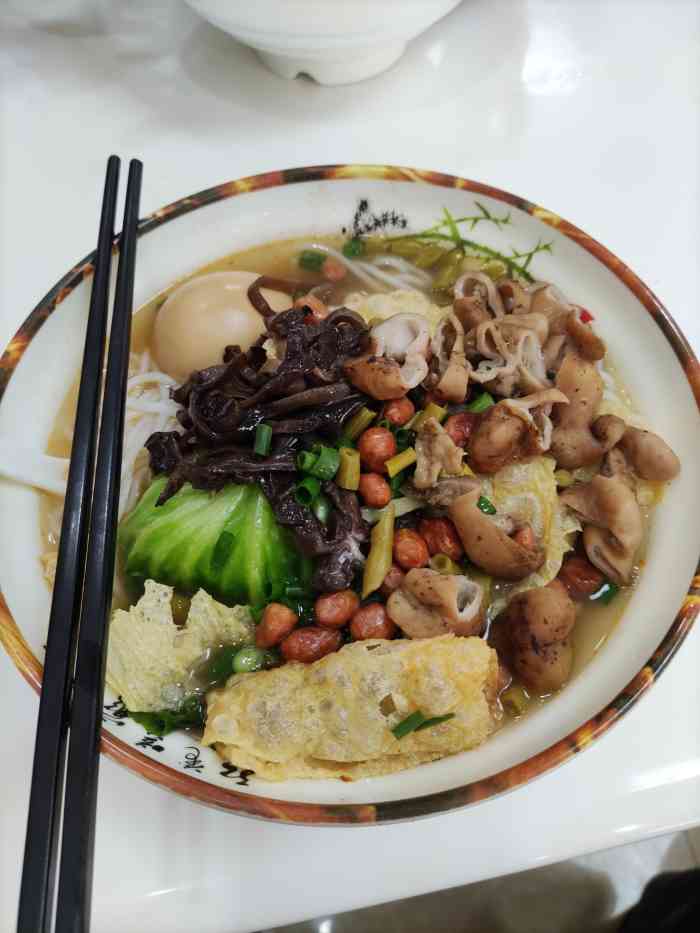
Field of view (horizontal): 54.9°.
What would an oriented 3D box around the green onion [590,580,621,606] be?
[{"bbox_3d":[0.081,0.040,0.214,0.009,0.005,0.006,-25,64,-12],"label":"green onion"}]

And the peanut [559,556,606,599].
[{"bbox_3d":[0.072,0.034,0.211,0.015,0.012,0.012,20,63,10],"label":"peanut"}]

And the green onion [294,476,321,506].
[{"bbox_3d":[-0.013,0.008,0.211,0.006,0.006,0.009,6,28,12],"label":"green onion"}]

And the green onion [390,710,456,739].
[{"bbox_3d":[0.020,0.069,0.180,0.018,0.004,0.006,-17,63,-8],"label":"green onion"}]

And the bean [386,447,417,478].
[{"bbox_3d":[0.017,-0.001,0.222,0.011,0.005,0.005,-28,65,-13],"label":"bean"}]

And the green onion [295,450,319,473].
[{"bbox_3d":[-0.014,-0.002,0.225,0.007,0.006,0.007,17,63,10],"label":"green onion"}]

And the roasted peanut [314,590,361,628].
[{"bbox_3d":[-0.004,0.043,0.201,0.014,0.010,0.010,-23,64,-12],"label":"roasted peanut"}]

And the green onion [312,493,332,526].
[{"bbox_3d":[-0.009,0.014,0.217,0.006,0.005,0.010,-13,62,-6],"label":"green onion"}]

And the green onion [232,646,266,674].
[{"bbox_3d":[-0.030,0.057,0.198,0.009,0.007,0.007,-9,62,-5],"label":"green onion"}]

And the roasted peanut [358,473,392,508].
[{"bbox_3d":[0.008,0.008,0.211,0.010,0.010,0.012,-24,64,-12],"label":"roasted peanut"}]

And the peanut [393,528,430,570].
[{"bbox_3d":[0.019,0.025,0.204,0.011,0.010,0.013,-19,63,-10],"label":"peanut"}]

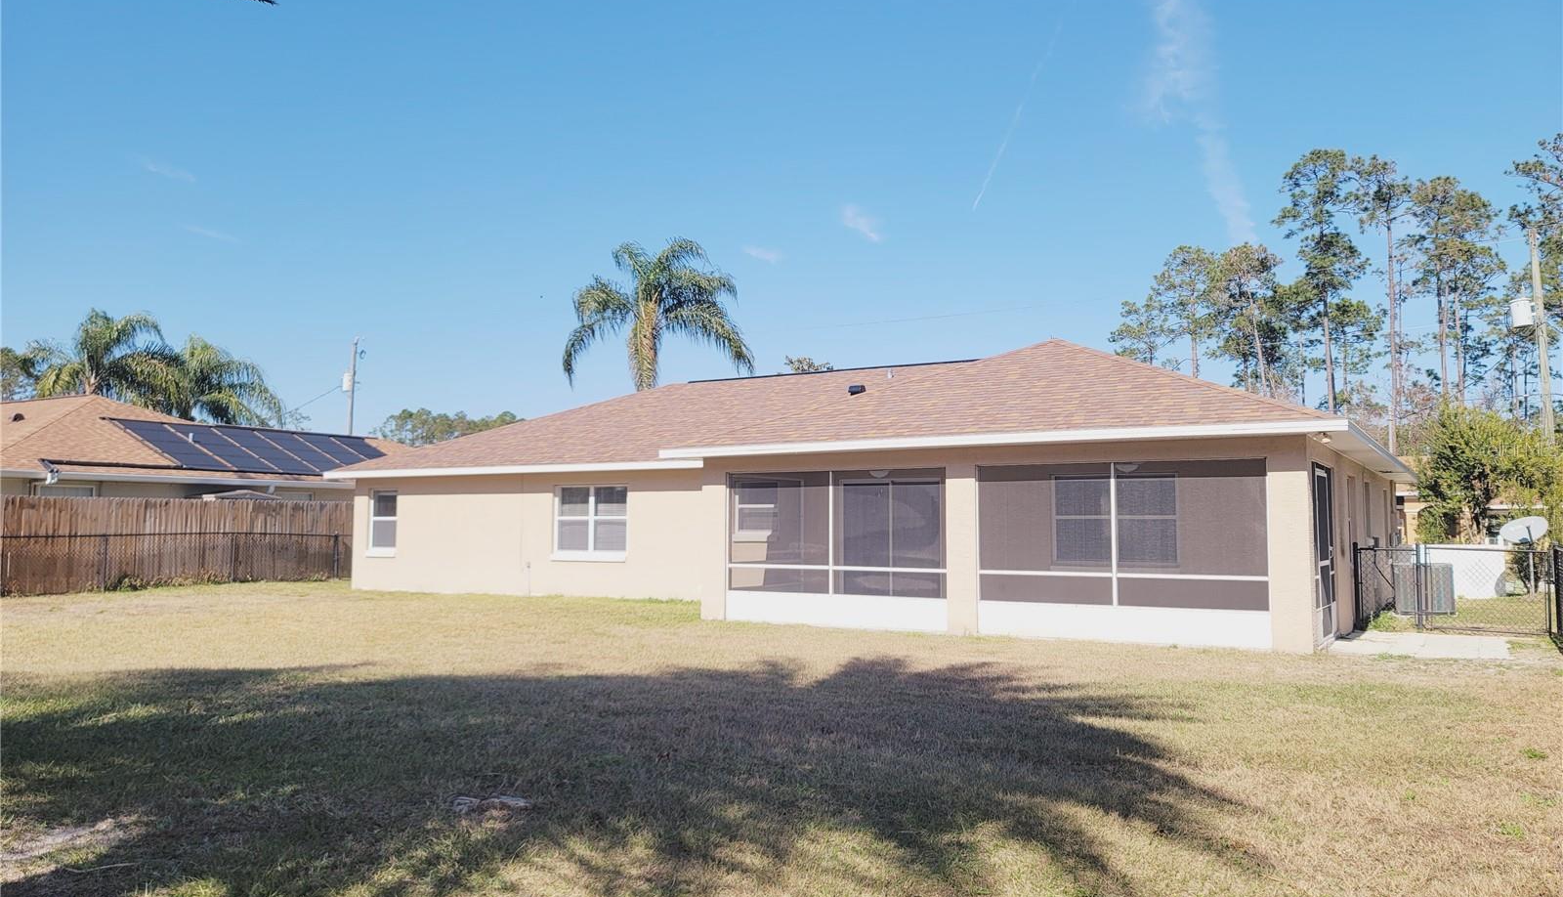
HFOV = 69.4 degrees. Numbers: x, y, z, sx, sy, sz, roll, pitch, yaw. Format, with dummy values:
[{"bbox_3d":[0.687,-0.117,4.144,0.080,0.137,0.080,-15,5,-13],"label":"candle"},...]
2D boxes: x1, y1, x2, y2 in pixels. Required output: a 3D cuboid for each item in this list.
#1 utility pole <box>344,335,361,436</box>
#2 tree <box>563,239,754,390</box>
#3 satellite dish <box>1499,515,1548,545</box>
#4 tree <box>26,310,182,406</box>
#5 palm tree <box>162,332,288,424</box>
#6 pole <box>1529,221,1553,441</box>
[{"bbox_3d":[-20.116,-0.100,52.639,0.750,10.323,0.450,3,-4,-21],"label":"utility pole"},{"bbox_3d":[-4.454,-1.483,37.116,6.200,10.976,6.200,1,-4,-7],"label":"tree"},{"bbox_3d":[15.391,1.696,23.401,0.600,0.620,0.860,3,-5,-37],"label":"satellite dish"},{"bbox_3d":[-30.275,-0.664,49.616,6.500,10.977,6.500,3,-5,-31],"label":"tree"},{"bbox_3d":[-25.687,-0.107,49.157,6.000,9.823,6.000,2,-5,-28],"label":"palm tree"},{"bbox_3d":[22.471,-1.402,33.137,0.340,10.383,0.340,-5,-5,32],"label":"pole"}]

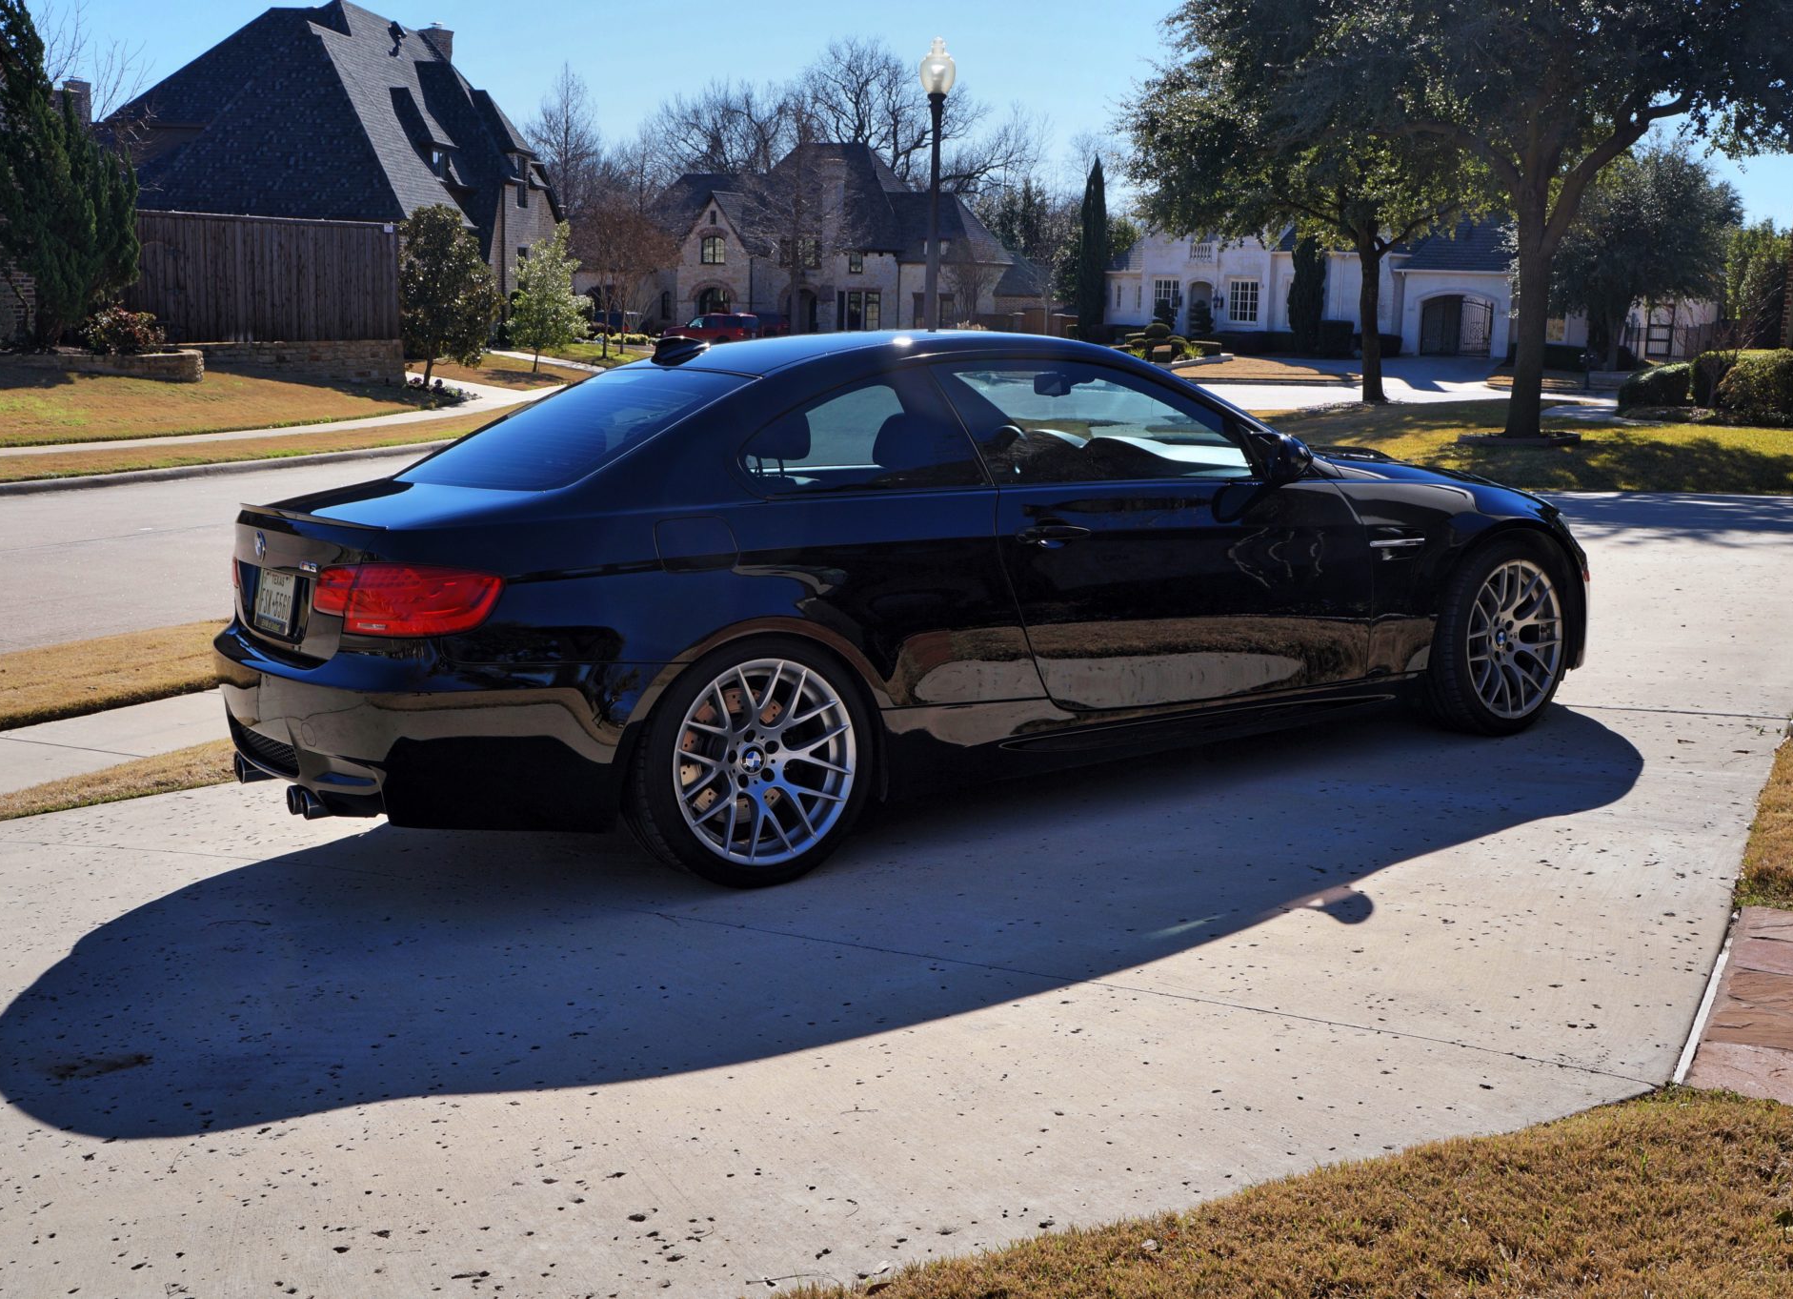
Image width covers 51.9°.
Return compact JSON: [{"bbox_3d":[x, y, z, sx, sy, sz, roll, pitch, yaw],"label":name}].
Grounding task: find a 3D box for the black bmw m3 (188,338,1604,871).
[{"bbox_3d":[0.266,-0.336,5.959,4.615,1.400,1.840,-8,11,-31],"label":"black bmw m3"}]

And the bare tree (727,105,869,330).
[{"bbox_3d":[-3.741,-15.815,69.000,5.197,9.081,5.197,1,11,-3],"label":"bare tree"}]

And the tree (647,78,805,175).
[{"bbox_3d":[-11.772,-29.937,126.662,10.710,17.900,10.710,1,11,0],"label":"tree"}]

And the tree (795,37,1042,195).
[{"bbox_3d":[1.413,-30.572,124.439,16.000,20.610,14.500,1,11,0],"label":"tree"}]

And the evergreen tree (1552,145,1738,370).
[{"bbox_3d":[27.272,-14.759,69.000,8.396,8.492,8.396,6,11,20],"label":"evergreen tree"}]

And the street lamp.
[{"bbox_3d":[0.447,-4.859,22.500,0.447,5.152,0.447,2,10,1],"label":"street lamp"}]

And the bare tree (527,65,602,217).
[{"bbox_3d":[-20.166,-26.950,112.001,4.520,16.490,4.520,1,11,0],"label":"bare tree"}]

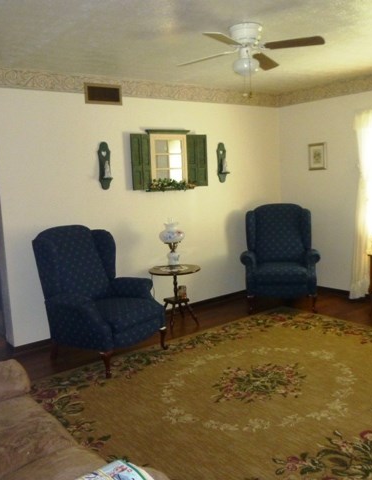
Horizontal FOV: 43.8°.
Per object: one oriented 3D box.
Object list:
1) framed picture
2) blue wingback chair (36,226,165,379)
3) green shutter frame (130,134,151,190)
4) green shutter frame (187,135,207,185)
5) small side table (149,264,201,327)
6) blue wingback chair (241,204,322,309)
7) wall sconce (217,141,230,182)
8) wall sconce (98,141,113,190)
[{"bbox_3d":[1.566,-0.984,5.480,0.025,0.309,0.231,-9,10,-37],"label":"framed picture"},{"bbox_3d":[-0.712,0.438,3.956,0.860,1.100,0.830,3,10,38],"label":"blue wingback chair"},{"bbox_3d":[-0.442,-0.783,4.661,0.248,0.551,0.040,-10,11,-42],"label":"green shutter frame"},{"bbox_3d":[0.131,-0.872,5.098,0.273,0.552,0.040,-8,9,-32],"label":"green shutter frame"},{"bbox_3d":[-0.097,0.578,4.559,0.510,0.600,0.510,-3,8,0],"label":"small side table"},{"bbox_3d":[1.026,0.177,5.207,0.825,1.110,0.840,-2,8,5],"label":"blue wingback chair"},{"bbox_3d":[0.449,-0.883,5.297,0.140,0.461,0.125,-9,10,-37],"label":"wall sconce"},{"bbox_3d":[-0.743,-0.703,4.389,0.136,0.457,0.120,-9,10,-37],"label":"wall sconce"}]

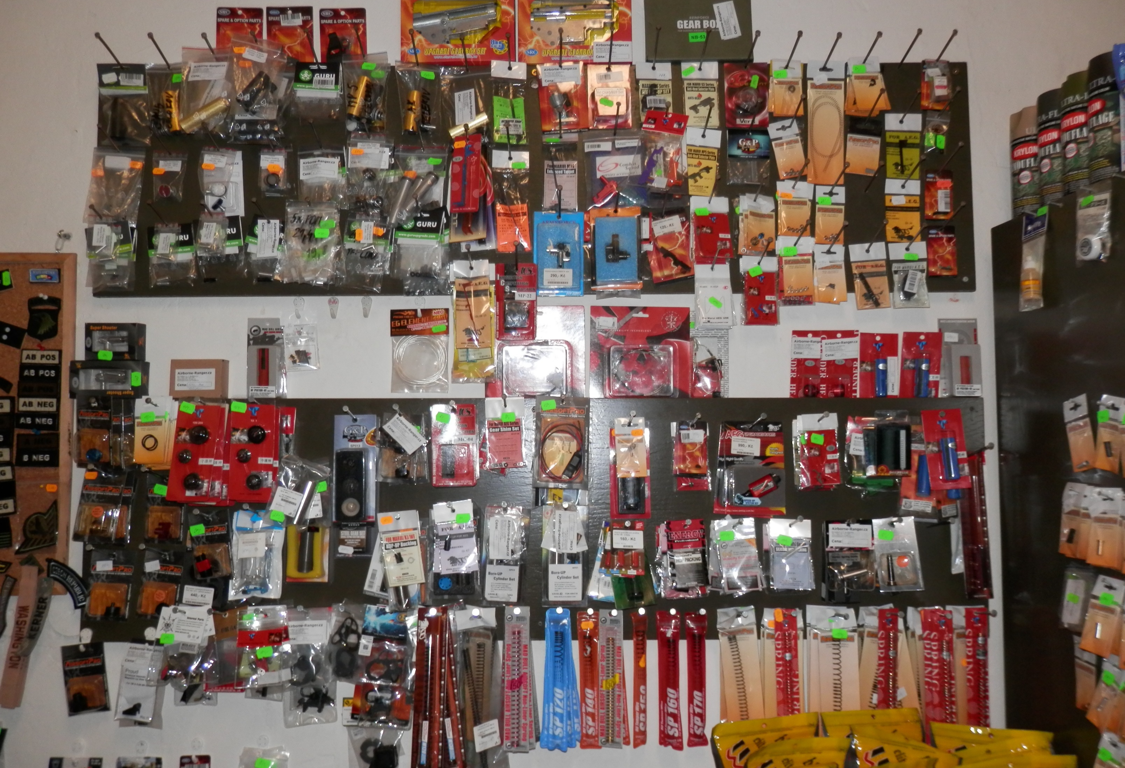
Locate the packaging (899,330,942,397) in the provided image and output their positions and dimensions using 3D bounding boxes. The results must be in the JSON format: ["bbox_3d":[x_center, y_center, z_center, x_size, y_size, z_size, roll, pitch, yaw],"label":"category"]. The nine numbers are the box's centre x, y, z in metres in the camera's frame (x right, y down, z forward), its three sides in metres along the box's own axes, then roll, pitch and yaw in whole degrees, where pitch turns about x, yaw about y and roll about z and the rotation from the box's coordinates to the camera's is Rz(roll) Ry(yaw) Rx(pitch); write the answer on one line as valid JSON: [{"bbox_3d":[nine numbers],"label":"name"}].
[{"bbox_3d":[0.617,-0.027,1.388,0.067,0.124,0.024,3,-4,0],"label":"packaging"}]

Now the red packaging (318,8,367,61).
[{"bbox_3d":[-0.385,-0.604,1.422,0.083,0.116,0.022,0,-4,0],"label":"red packaging"}]

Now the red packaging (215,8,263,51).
[{"bbox_3d":[-0.567,-0.605,1.422,0.082,0.116,0.022,0,-4,0],"label":"red packaging"}]

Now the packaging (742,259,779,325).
[{"bbox_3d":[0.333,-0.156,1.366,0.063,0.116,0.014,0,-4,0],"label":"packaging"}]

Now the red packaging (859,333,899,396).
[{"bbox_3d":[0.545,-0.026,1.387,0.067,0.124,0.024,0,-4,0],"label":"red packaging"}]

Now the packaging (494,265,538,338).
[{"bbox_3d":[-0.077,-0.139,1.358,0.069,0.129,0.018,0,-4,0],"label":"packaging"}]

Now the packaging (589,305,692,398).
[{"bbox_3d":[0.134,-0.052,1.385,0.174,0.165,0.030,0,-4,0],"label":"packaging"}]

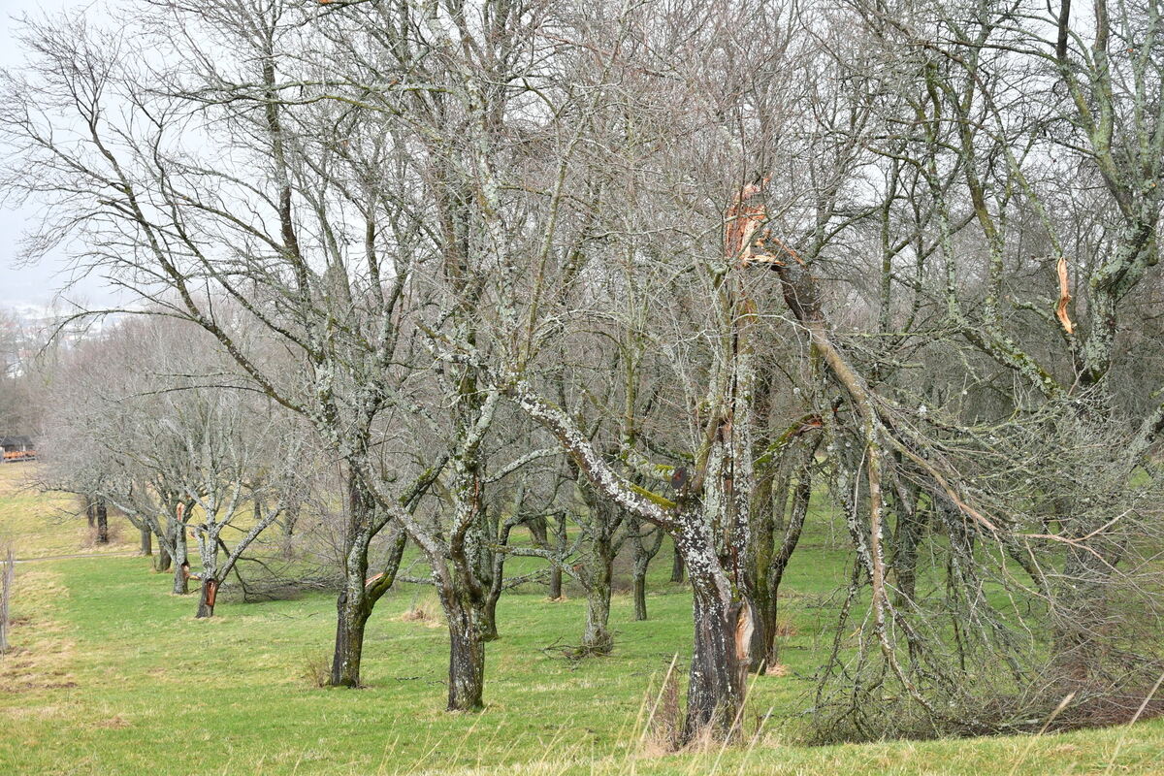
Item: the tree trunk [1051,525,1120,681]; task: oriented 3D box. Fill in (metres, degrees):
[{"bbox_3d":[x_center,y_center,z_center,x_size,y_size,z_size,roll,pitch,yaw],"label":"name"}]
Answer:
[{"bbox_3d":[5.455,2.326,21.000,0.713,1.743,0.620,0,0,0],"label":"tree trunk"}]

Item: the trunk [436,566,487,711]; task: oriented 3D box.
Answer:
[{"bbox_3d":[-1.386,2.902,22.450,0.584,1.661,0.520,0,1,0],"label":"trunk"}]

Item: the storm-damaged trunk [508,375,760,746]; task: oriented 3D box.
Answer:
[{"bbox_3d":[0.467,1.642,18.500,2.368,3.497,1.000,0,0,0],"label":"storm-damaged trunk"}]

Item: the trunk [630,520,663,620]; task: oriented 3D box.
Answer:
[{"bbox_3d":[1.397,3.938,42.000,0.756,2.226,0.550,0,0,0],"label":"trunk"}]

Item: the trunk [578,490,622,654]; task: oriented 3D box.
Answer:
[{"bbox_3d":[0.289,3.111,33.000,0.759,2.838,0.650,0,0,0],"label":"trunk"}]

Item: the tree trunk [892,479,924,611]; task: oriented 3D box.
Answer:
[{"bbox_3d":[6.878,3.311,41.000,0.697,2.747,0.600,0,0,0],"label":"tree trunk"}]

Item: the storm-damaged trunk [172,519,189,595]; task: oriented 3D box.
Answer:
[{"bbox_3d":[-10.091,4.224,48.690,0.438,1.899,0.430,0,1,0],"label":"storm-damaged trunk"}]

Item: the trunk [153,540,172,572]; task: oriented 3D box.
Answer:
[{"bbox_3d":[-13.416,5.413,62.030,0.558,0.993,0.480,0,1,0],"label":"trunk"}]

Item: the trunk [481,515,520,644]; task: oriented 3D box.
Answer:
[{"bbox_3d":[-1.399,3.231,32.720,0.654,2.127,0.500,0,1,0],"label":"trunk"}]

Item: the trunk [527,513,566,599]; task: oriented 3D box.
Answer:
[{"bbox_3d":[-0.839,3.990,45.990,0.966,2.070,0.650,0,1,0],"label":"trunk"}]

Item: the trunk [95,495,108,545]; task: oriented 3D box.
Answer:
[{"bbox_3d":[-19.040,5.256,77.000,0.539,1.848,0.480,0,0,0],"label":"trunk"}]

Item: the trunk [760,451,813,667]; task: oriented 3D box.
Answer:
[{"bbox_3d":[2.929,2.468,27.960,0.811,3.132,0.650,0,1,0],"label":"trunk"}]

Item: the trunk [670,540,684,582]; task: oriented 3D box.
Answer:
[{"bbox_3d":[2.717,4.951,55.160,0.441,1.158,0.450,0,1,0],"label":"trunk"}]

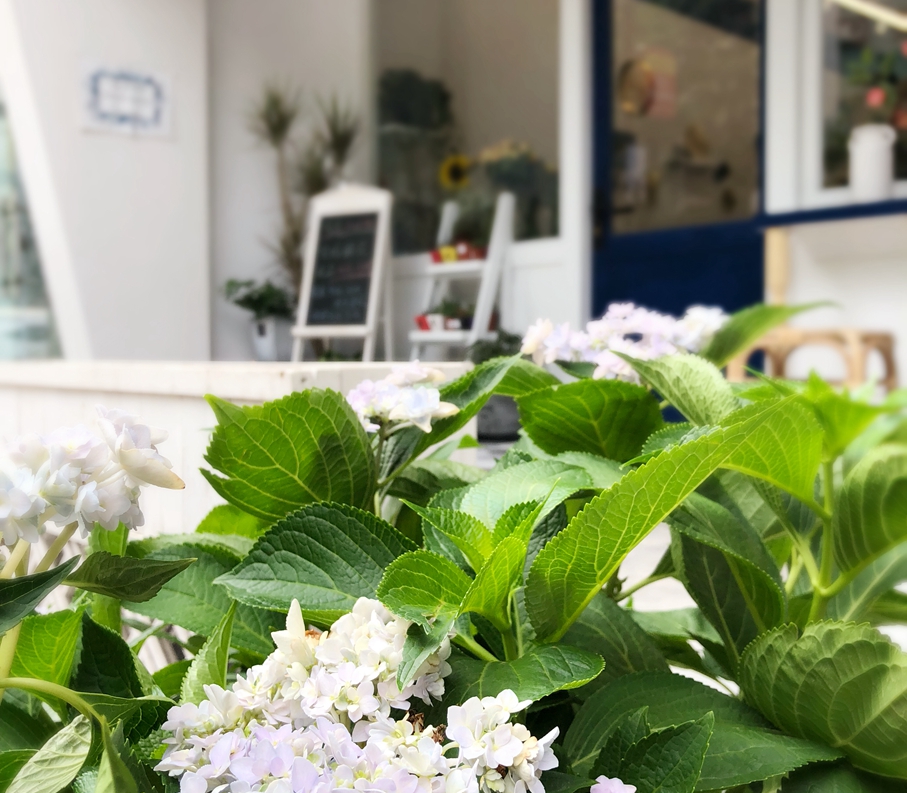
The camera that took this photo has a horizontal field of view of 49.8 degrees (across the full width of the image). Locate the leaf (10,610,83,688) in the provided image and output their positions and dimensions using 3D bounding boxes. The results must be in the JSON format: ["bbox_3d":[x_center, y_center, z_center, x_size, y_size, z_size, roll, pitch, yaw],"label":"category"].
[{"bbox_3d":[-0.221,0.137,0.530,0.042,0.046,0.040,0,3,0],"label":"leaf"}]

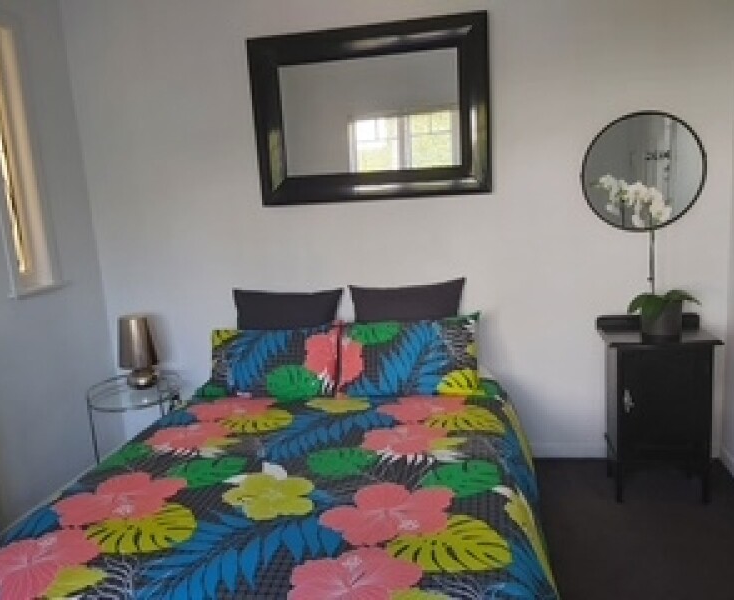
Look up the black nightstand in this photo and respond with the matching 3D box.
[{"bbox_3d":[1.315,0.487,2.747,0.455,0.800,0.335,-2,11,11],"label":"black nightstand"}]

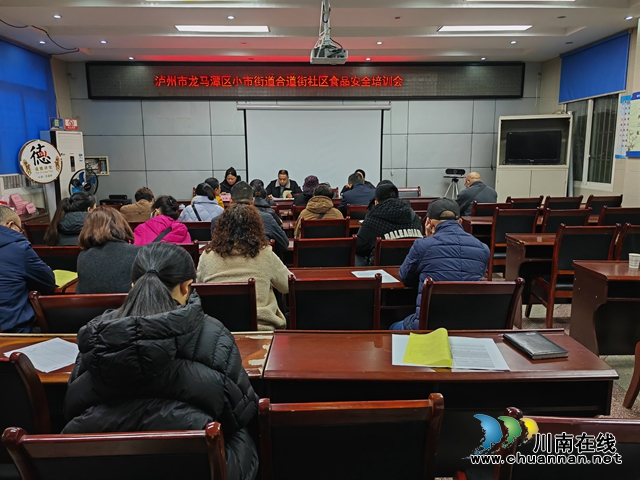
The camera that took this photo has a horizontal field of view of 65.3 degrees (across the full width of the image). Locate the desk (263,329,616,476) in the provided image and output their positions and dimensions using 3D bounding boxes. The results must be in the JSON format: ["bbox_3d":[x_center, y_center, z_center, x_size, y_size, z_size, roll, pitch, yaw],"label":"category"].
[{"bbox_3d":[0.423,0.799,1.993,1.230,0.760,0.430,0,10,0],"label":"desk"}]

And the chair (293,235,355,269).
[{"bbox_3d":[0.044,0.376,3.842,0.460,0.955,0.570,0,10,0],"label":"chair"}]

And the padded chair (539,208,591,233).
[{"bbox_3d":[2.411,0.113,5.179,0.460,0.930,0.540,-1,10,-3],"label":"padded chair"}]

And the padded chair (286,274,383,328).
[{"bbox_3d":[0.080,0.583,2.724,0.450,0.928,0.530,-1,10,0],"label":"padded chair"}]

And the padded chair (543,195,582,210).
[{"bbox_3d":[3.069,-0.127,6.569,0.450,0.928,0.530,-1,10,0],"label":"padded chair"}]

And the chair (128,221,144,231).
[{"bbox_3d":[-1.543,0.241,4.597,0.470,0.940,0.570,-1,11,-1],"label":"chair"}]

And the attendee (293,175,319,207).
[{"bbox_3d":[-0.084,-0.128,5.695,0.460,1.237,0.740,-1,11,-1],"label":"attendee"}]

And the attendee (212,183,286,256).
[{"bbox_3d":[-0.519,0.214,3.821,0.550,1.260,0.720,-1,10,-2],"label":"attendee"}]

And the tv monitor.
[{"bbox_3d":[3.303,-1.423,7.704,0.800,0.500,0.110,3,11,17],"label":"tv monitor"}]

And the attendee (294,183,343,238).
[{"bbox_3d":[-0.003,0.040,4.981,0.500,1.220,0.740,0,10,0],"label":"attendee"}]

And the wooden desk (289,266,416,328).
[{"bbox_3d":[0.406,0.592,3.137,1.220,0.765,0.420,-1,10,0],"label":"wooden desk"}]

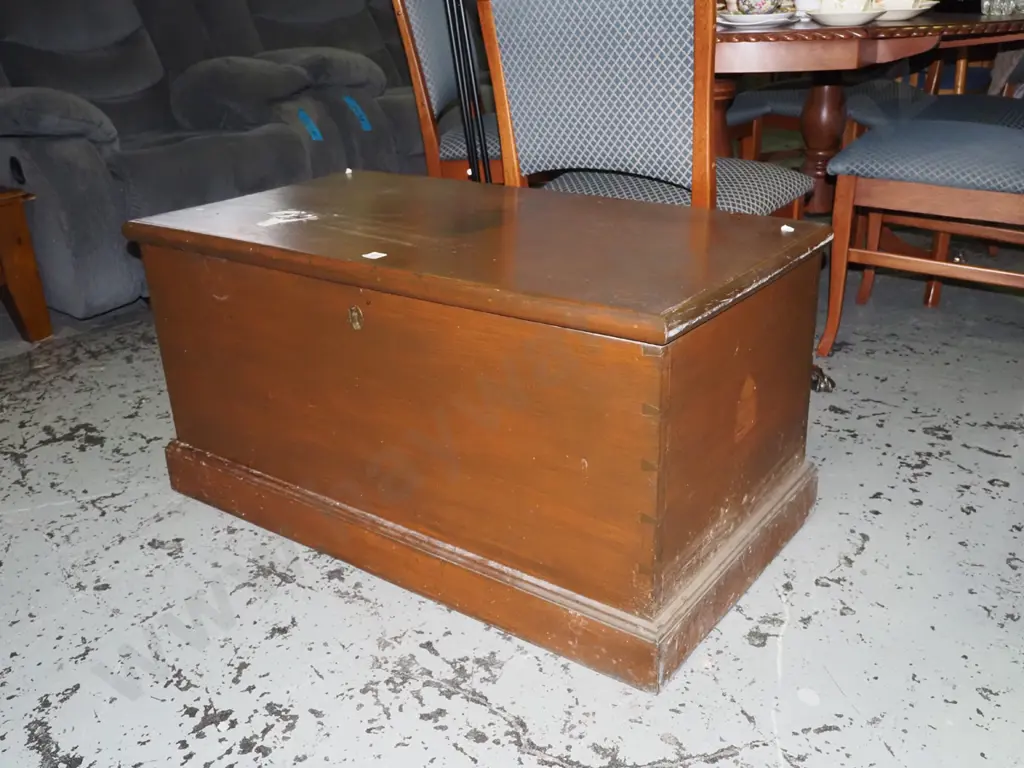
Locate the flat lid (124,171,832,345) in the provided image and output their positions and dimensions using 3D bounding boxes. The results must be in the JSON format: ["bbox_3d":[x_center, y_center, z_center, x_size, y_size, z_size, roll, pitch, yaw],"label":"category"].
[{"bbox_3d":[-0.086,-0.248,1.554,1.050,0.036,0.545,14,27,34],"label":"flat lid"}]

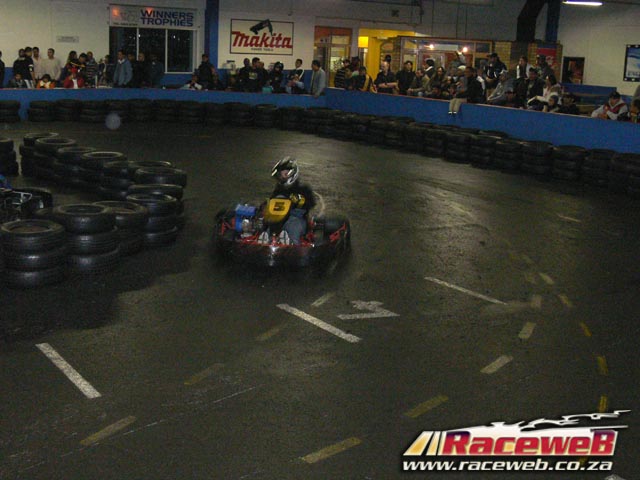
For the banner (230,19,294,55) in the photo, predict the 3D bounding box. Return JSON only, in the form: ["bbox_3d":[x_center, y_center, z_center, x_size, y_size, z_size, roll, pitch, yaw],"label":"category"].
[{"bbox_3d":[-1.956,-6.920,27.825,2.495,1.118,0.050,-7,17,-33],"label":"banner"}]

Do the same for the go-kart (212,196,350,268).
[{"bbox_3d":[-0.353,-0.253,8.956,1.420,0.600,1.820,4,14,5],"label":"go-kart"}]

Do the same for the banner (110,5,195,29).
[{"bbox_3d":[-5.196,-6.979,25.542,2.856,0.645,0.050,-7,17,-33],"label":"banner"}]

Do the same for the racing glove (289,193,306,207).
[{"bbox_3d":[-0.249,-0.448,9.000,0.150,0.130,0.150,7,15,19],"label":"racing glove"}]

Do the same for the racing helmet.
[{"bbox_3d":[-0.401,-0.775,9.200,0.270,0.290,0.330,6,14,15],"label":"racing helmet"}]

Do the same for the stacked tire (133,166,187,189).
[{"bbox_3d":[-1.829,-0.715,9.300,0.590,0.165,0.590,2,14,0],"label":"stacked tire"}]

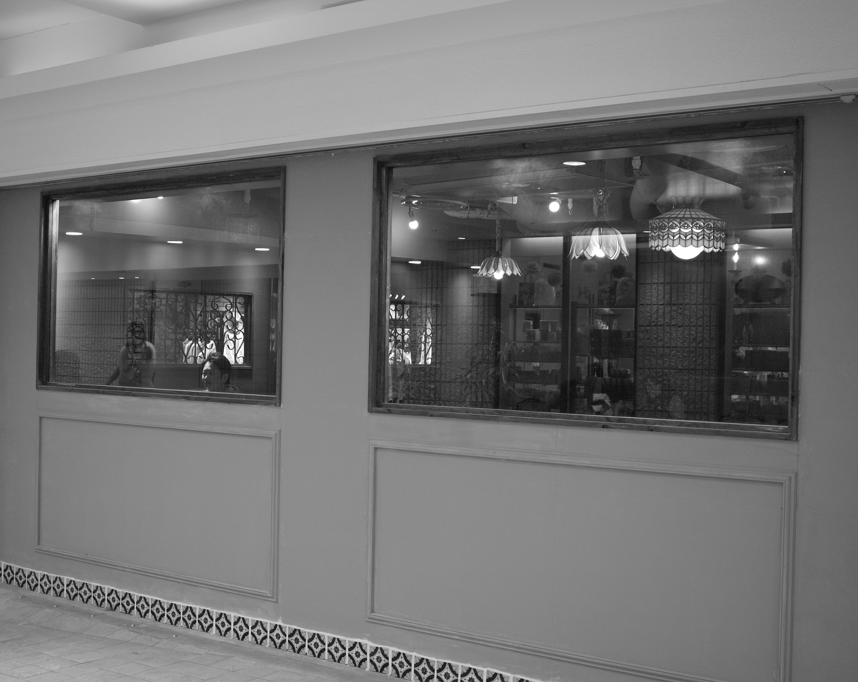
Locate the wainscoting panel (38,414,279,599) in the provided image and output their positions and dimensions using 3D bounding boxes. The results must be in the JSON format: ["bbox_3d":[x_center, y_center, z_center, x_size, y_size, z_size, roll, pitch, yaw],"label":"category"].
[{"bbox_3d":[-1.405,0.776,5.740,1.822,0.773,0.030,1,-1,36],"label":"wainscoting panel"}]

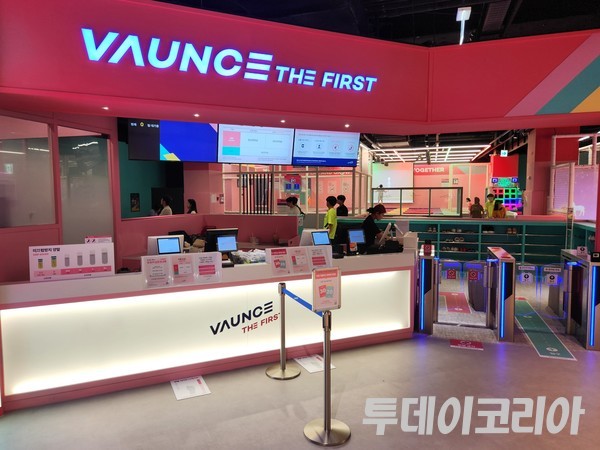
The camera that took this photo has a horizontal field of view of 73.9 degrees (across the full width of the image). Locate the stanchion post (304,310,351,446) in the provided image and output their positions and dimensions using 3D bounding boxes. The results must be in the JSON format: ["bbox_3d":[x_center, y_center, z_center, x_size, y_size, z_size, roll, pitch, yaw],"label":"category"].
[{"bbox_3d":[0.212,1.131,3.045,0.357,0.955,0.357,0,4,0],"label":"stanchion post"}]

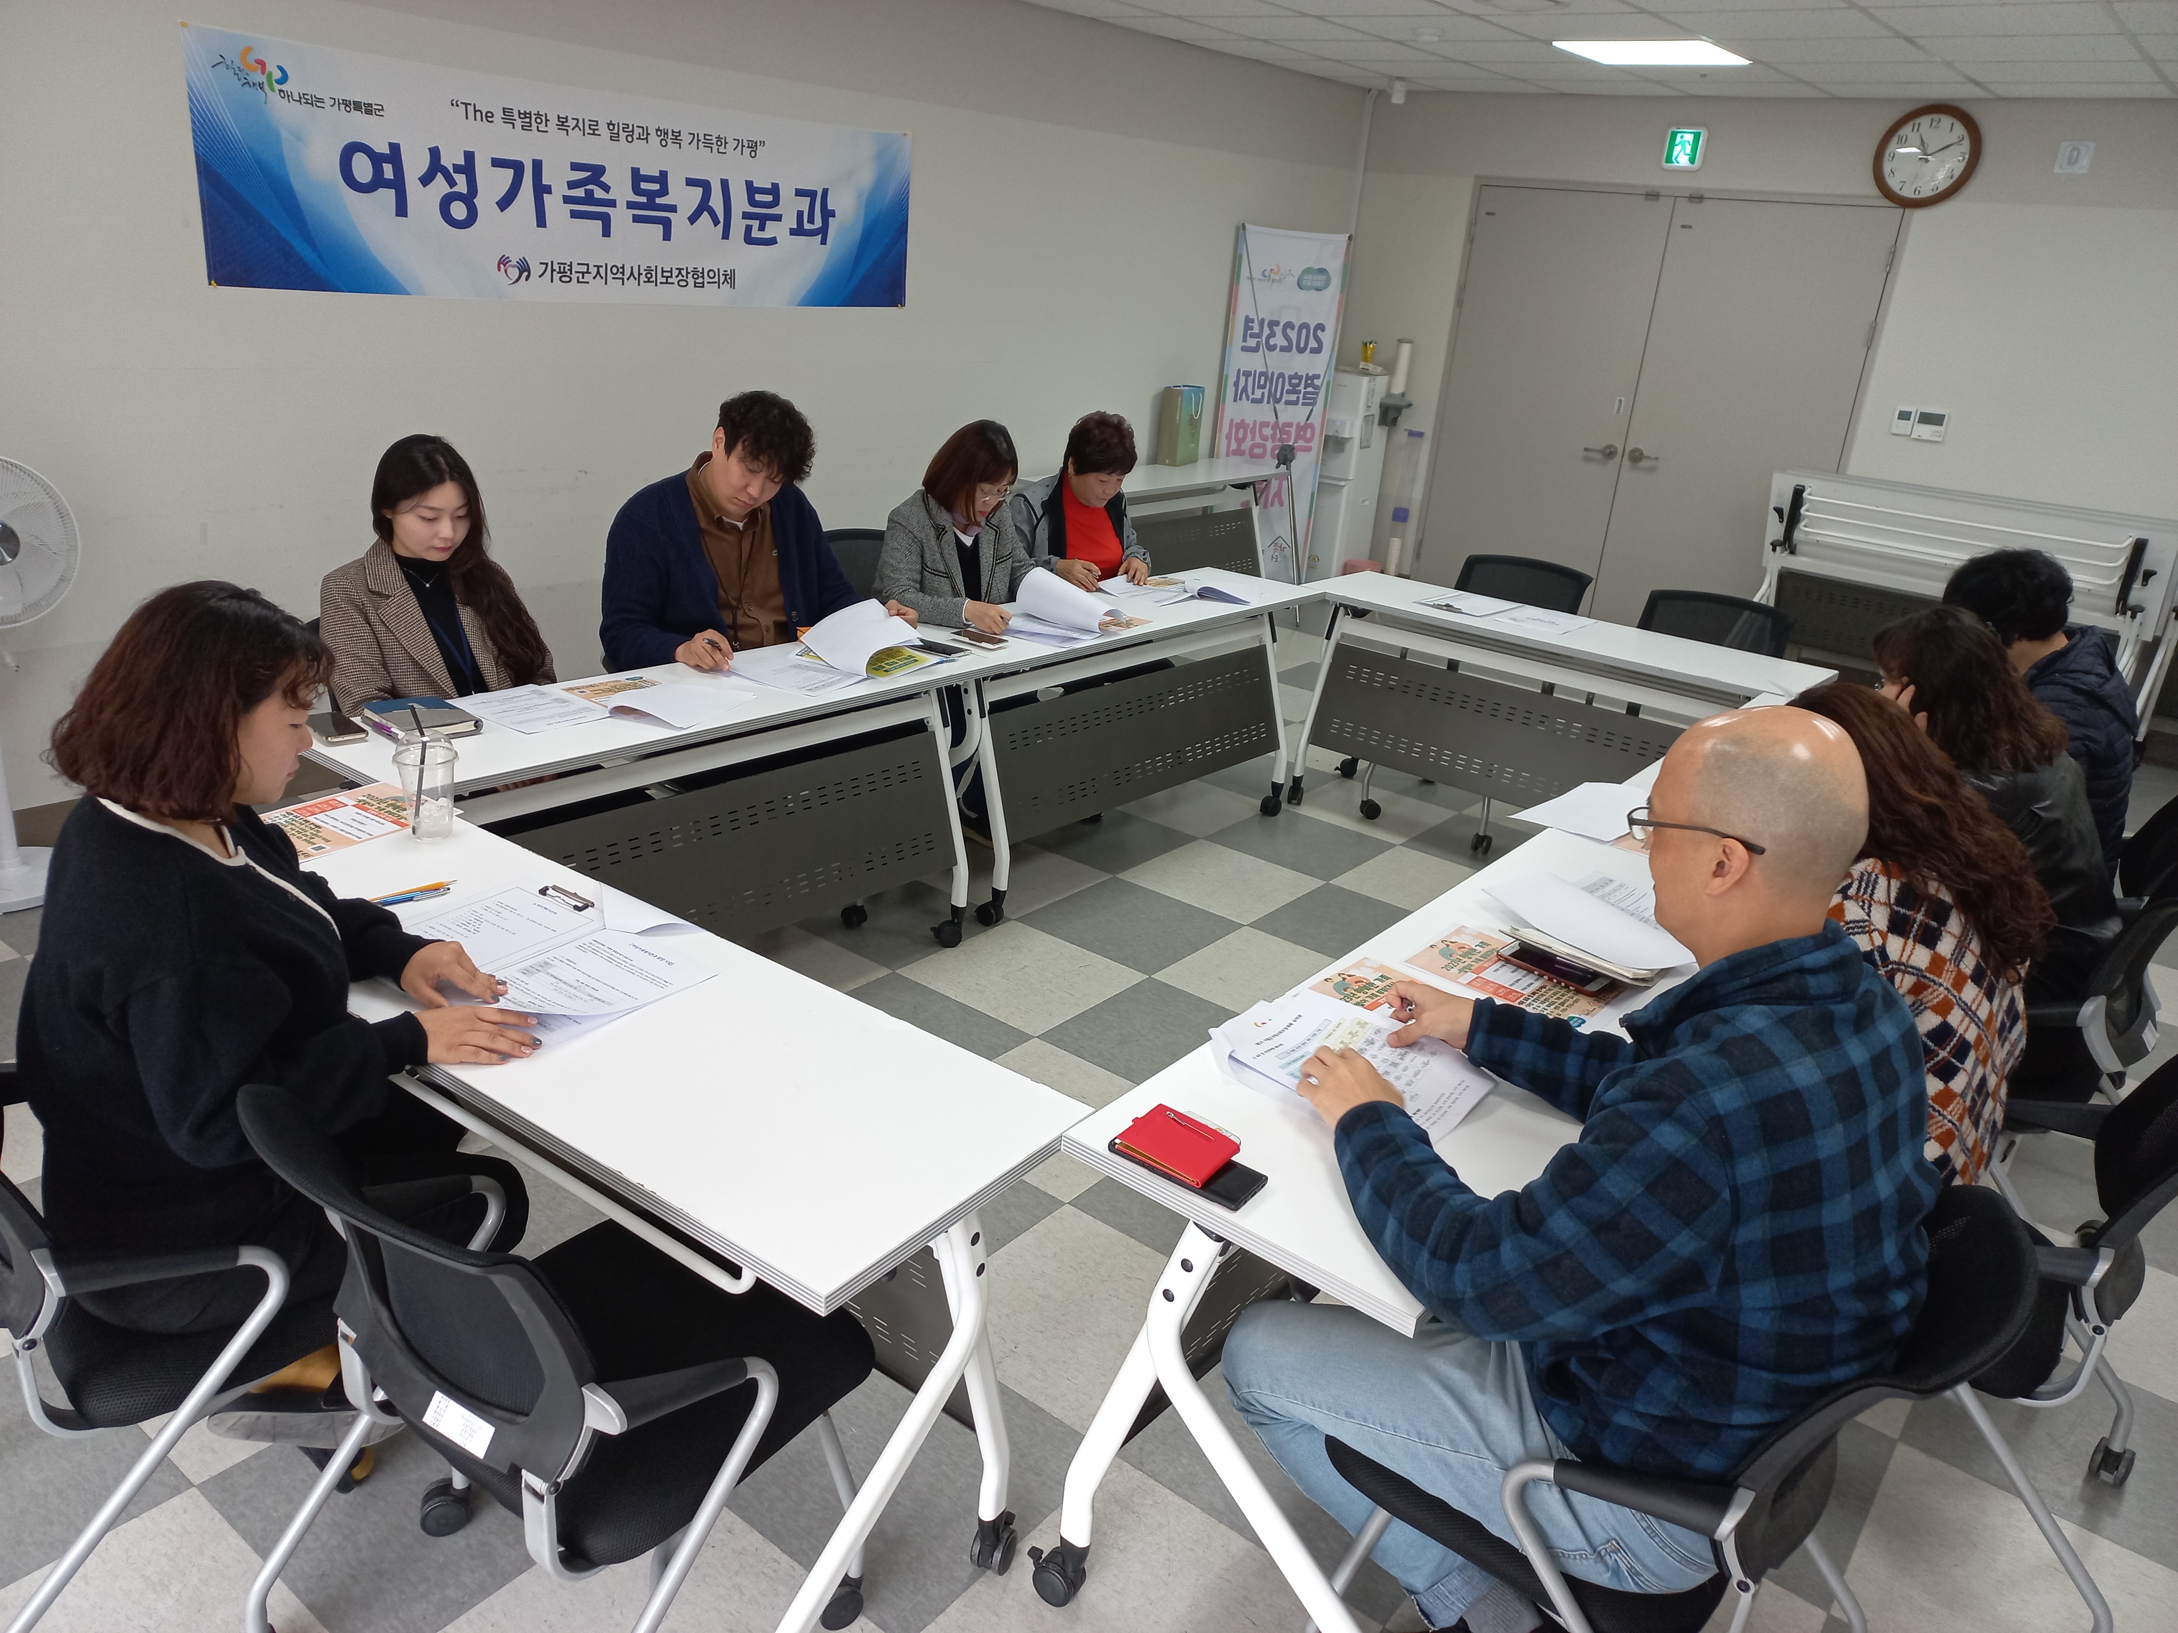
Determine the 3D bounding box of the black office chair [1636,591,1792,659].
[{"bbox_3d":[1.779,-0.227,4.784,0.580,0.820,0.580,20,25,33],"label":"black office chair"}]

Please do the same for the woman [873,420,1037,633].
[{"bbox_3d":[-0.349,-0.540,4.575,0.500,1.170,0.760,-15,28,-43],"label":"woman"}]

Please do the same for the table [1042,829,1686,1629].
[{"bbox_3d":[0.574,0.598,2.431,0.465,0.720,1.500,19,25,33],"label":"table"}]

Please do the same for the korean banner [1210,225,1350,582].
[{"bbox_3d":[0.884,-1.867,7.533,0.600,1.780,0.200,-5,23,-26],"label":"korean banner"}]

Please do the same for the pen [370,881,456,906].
[{"bbox_3d":[-0.977,0.106,2.257,0.150,0.010,0.018,-14,28,-42],"label":"pen"}]

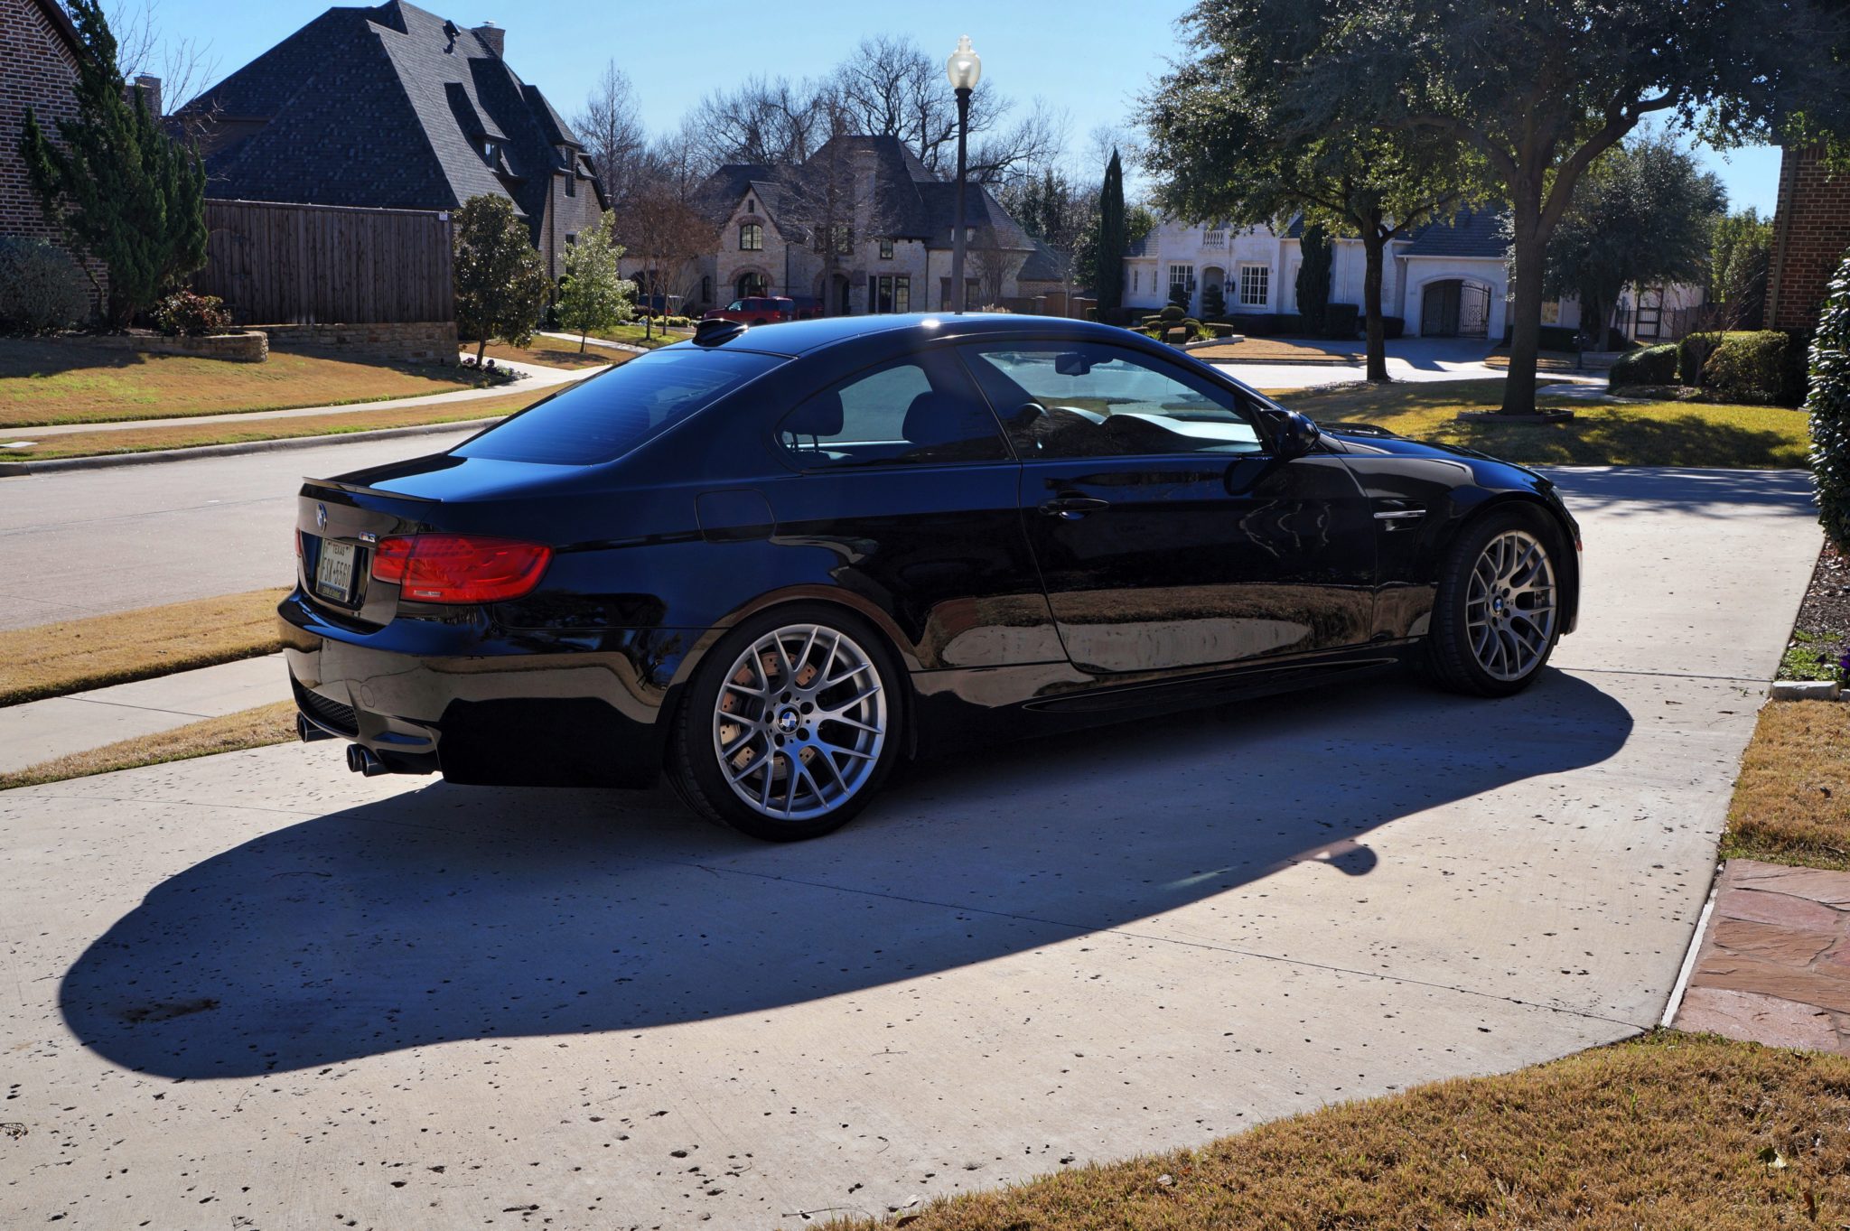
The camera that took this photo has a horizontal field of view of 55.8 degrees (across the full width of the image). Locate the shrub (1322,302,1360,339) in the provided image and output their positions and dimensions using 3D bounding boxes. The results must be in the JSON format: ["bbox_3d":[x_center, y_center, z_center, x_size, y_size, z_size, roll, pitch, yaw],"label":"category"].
[{"bbox_3d":[19.464,-13.771,81.791,1.760,1.730,1.650,3,11,8],"label":"shrub"}]

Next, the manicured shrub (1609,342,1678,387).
[{"bbox_3d":[10.919,-3.795,26.516,1.100,0.720,1.250,7,13,28],"label":"manicured shrub"}]

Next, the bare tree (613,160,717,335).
[{"bbox_3d":[-10.596,-14.910,71.516,4.320,6.840,4.320,1,11,0],"label":"bare tree"}]

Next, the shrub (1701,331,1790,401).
[{"bbox_3d":[11.023,-3.345,23.445,1.220,0.960,1.300,7,13,28],"label":"shrub"}]

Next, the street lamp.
[{"bbox_3d":[0.447,-4.859,22.500,0.447,5.152,0.447,2,10,1],"label":"street lamp"}]

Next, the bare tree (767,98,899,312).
[{"bbox_3d":[-3.741,-15.815,69.000,5.197,9.081,5.197,1,11,-3],"label":"bare tree"}]

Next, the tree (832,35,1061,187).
[{"bbox_3d":[1.413,-30.572,124.439,16.000,20.610,14.500,1,11,0],"label":"tree"}]

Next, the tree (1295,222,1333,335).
[{"bbox_3d":[16.446,-14.206,74.000,1.531,4.752,1.531,4,11,12],"label":"tree"}]

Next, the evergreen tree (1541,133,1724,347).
[{"bbox_3d":[27.272,-14.759,69.000,8.396,8.492,8.396,6,11,20],"label":"evergreen tree"}]

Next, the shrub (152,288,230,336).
[{"bbox_3d":[-11.552,-4.767,27.500,1.275,0.718,1.275,-3,11,-22],"label":"shrub"}]

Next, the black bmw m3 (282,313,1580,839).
[{"bbox_3d":[0.266,-0.336,5.959,4.615,1.400,1.840,-8,11,-31],"label":"black bmw m3"}]

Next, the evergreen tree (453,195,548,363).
[{"bbox_3d":[-8.898,-7.007,36.500,1.994,3.471,1.994,-1,11,-14],"label":"evergreen tree"}]

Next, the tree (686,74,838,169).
[{"bbox_3d":[-11.772,-29.937,126.662,10.710,17.900,10.710,1,11,0],"label":"tree"}]

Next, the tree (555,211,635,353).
[{"bbox_3d":[-8.169,-8.201,43.000,1.958,3.426,1.958,0,11,-11],"label":"tree"}]

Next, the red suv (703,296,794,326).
[{"bbox_3d":[-10.194,-17.531,101.571,5.050,1.920,1.970,6,12,21],"label":"red suv"}]

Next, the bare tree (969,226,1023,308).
[{"bbox_3d":[4.262,-20.298,104.020,3.270,5.660,3.270,1,11,0],"label":"bare tree"}]

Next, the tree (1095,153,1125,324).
[{"bbox_3d":[8.158,-16.693,77.000,1.338,7.665,1.338,3,11,5],"label":"tree"}]

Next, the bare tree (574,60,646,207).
[{"bbox_3d":[-20.166,-26.950,112.001,4.520,16.490,4.520,1,11,0],"label":"bare tree"}]

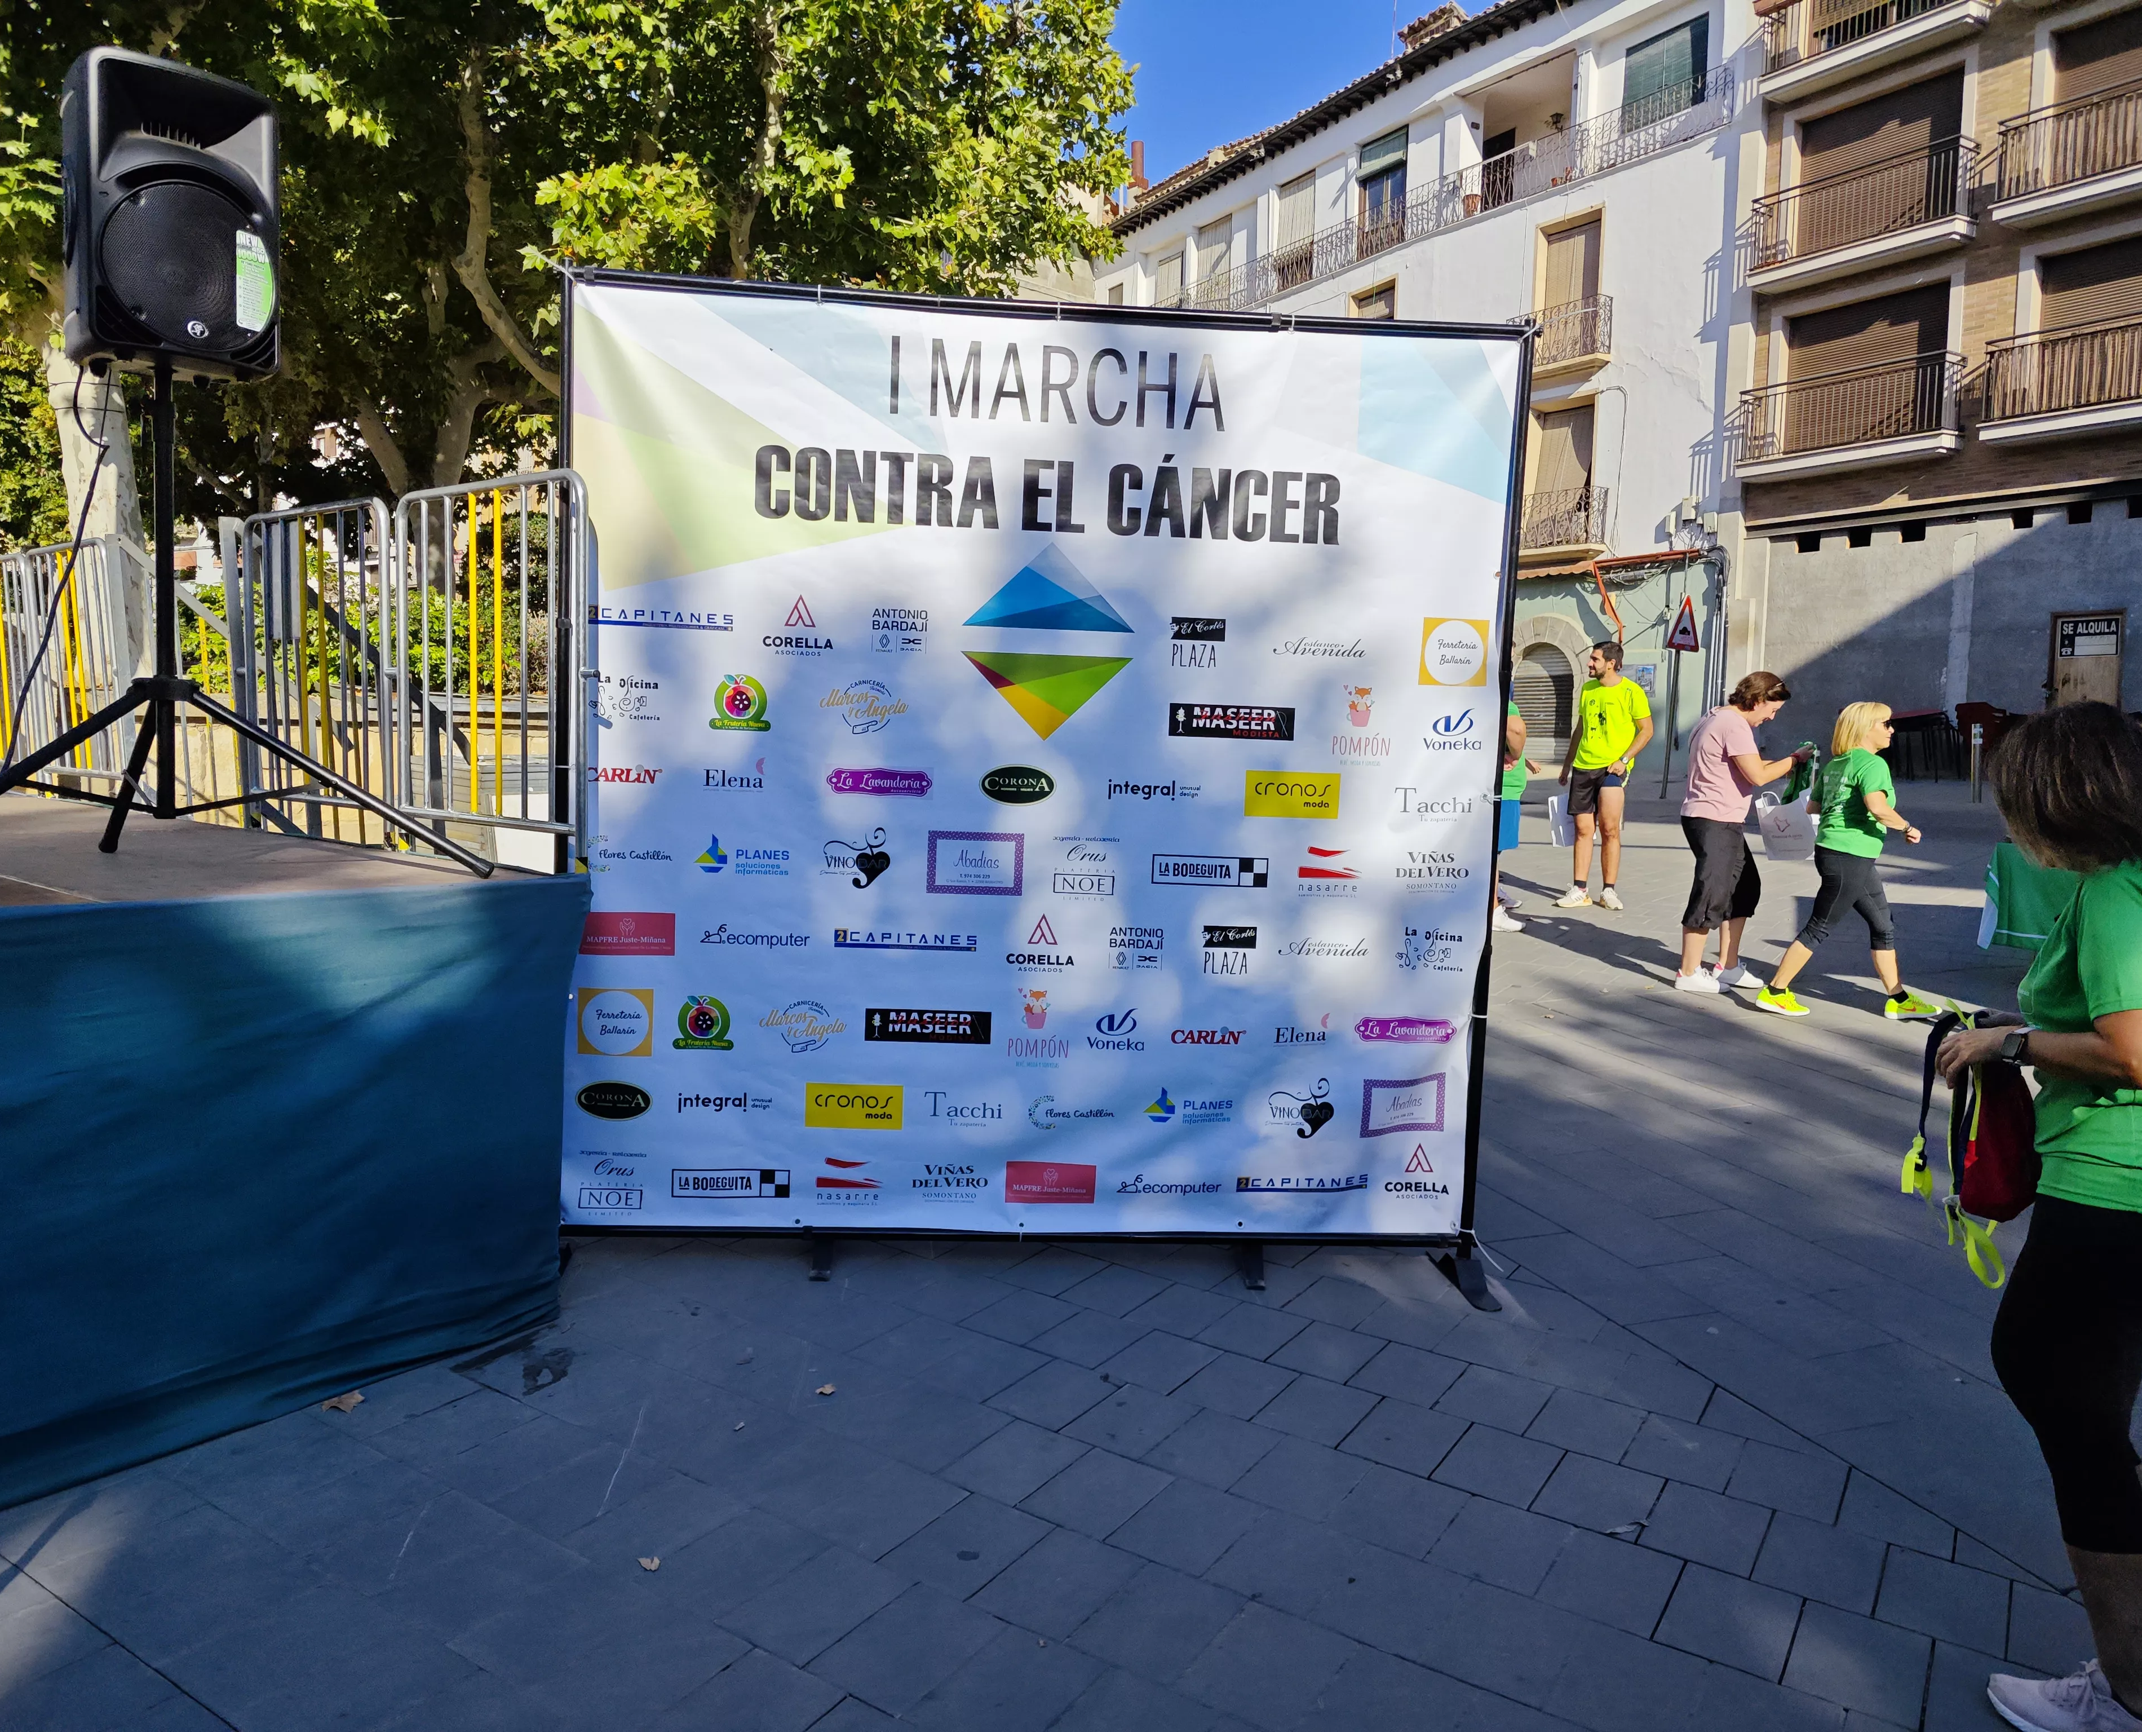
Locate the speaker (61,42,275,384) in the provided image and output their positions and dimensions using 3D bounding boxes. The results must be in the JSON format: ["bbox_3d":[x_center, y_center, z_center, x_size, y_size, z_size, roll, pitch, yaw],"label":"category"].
[{"bbox_3d":[-2.200,-1.538,3.750,0.400,0.660,0.360,-3,7,-42],"label":"speaker"}]

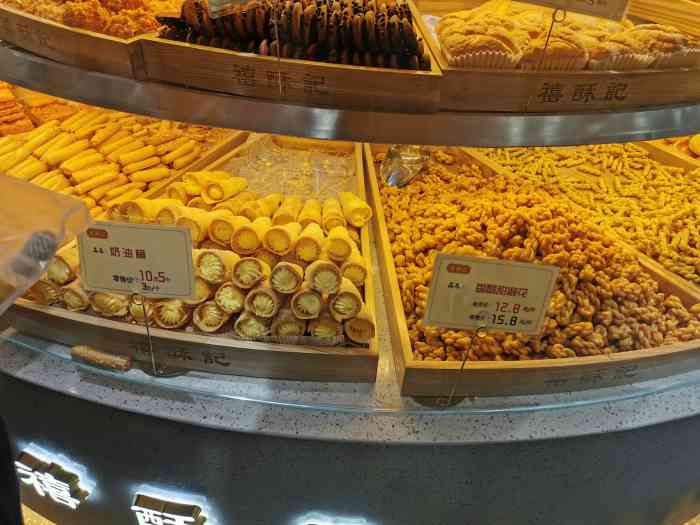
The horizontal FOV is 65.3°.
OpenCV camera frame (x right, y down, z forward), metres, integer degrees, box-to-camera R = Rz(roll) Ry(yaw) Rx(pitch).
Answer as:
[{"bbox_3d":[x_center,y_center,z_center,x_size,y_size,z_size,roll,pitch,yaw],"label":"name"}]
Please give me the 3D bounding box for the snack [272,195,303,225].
[{"bbox_3d":[-0.107,-0.089,0.971,0.040,0.040,0.094,5,29,2],"label":"snack"}]

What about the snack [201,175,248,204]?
[{"bbox_3d":[-0.211,-0.132,0.962,0.040,0.040,0.090,18,26,22],"label":"snack"}]

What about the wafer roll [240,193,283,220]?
[{"bbox_3d":[-0.153,-0.104,0.996,0.040,0.040,0.092,19,32,22],"label":"wafer roll"}]

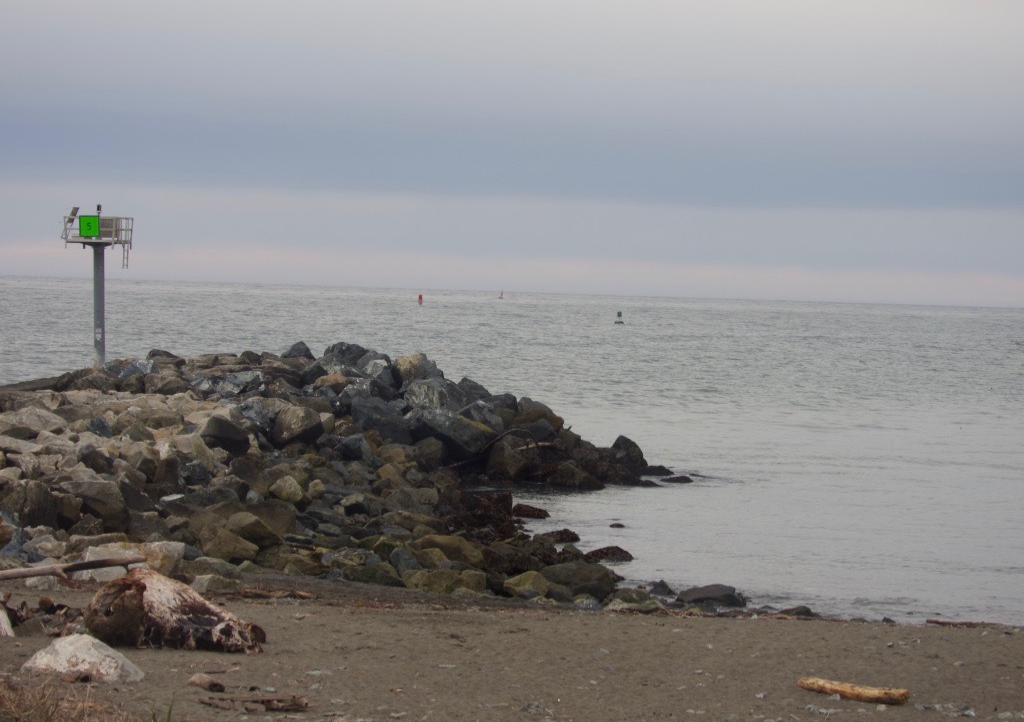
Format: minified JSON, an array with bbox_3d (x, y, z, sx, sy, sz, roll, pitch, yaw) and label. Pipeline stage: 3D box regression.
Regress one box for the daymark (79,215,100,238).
[{"bbox_3d":[-17.780,-5.666,143.300,0.914,0.914,0.050,2,1,11],"label":"daymark"}]

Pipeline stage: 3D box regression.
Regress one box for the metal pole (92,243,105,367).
[{"bbox_3d":[-17.514,-2.333,144.300,0.457,5.220,0.457,0,1,0],"label":"metal pole"}]

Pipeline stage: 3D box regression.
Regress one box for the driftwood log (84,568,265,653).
[{"bbox_3d":[-4.755,3.520,48.000,2.500,1.130,1.250,2,1,-6],"label":"driftwood log"}]

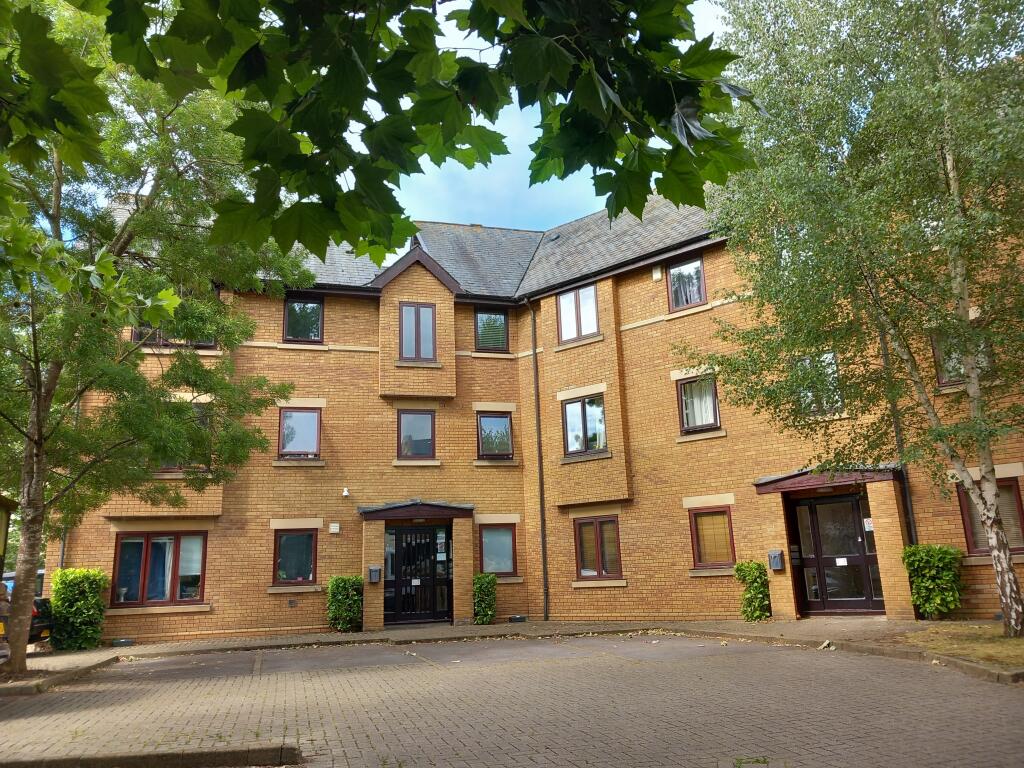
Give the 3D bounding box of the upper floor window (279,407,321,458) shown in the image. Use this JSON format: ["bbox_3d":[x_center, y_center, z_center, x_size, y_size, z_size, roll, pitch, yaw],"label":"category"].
[{"bbox_3d":[-4.752,1.121,17.930,0.900,1.169,0.130,2,-15,-15],"label":"upper floor window"}]

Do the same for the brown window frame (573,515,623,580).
[{"bbox_3d":[1.886,3.555,17.326,1.180,1.325,0.110,-13,-18,38],"label":"brown window frame"}]

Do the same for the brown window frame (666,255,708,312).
[{"bbox_3d":[3.756,-2.168,17.219,0.905,1.145,0.110,-13,-17,39],"label":"brown window frame"}]

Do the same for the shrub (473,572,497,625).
[{"bbox_3d":[-0.671,4.831,18.003,0.570,1.100,0.460,2,-14,-17],"label":"shrub"}]

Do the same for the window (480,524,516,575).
[{"bbox_3d":[-0.314,3.835,18.408,0.859,1.179,0.120,2,-15,-14],"label":"window"}]

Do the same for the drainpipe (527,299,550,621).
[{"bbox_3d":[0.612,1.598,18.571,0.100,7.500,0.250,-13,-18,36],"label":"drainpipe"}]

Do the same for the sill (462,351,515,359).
[{"bbox_3d":[-0.485,-0.676,19.707,1.190,0.138,0.180,2,-14,-17],"label":"sill"}]

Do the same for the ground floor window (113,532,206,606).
[{"bbox_3d":[-7.275,3.819,16.552,1.770,1.486,0.110,2,-14,-17],"label":"ground floor window"}]

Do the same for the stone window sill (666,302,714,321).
[{"bbox_3d":[3.794,-1.504,17.014,1.125,0.135,0.180,-13,-17,39],"label":"stone window sill"}]

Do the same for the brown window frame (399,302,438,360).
[{"bbox_3d":[-2.226,-1.222,18.990,0.871,1.458,0.120,2,-15,-14],"label":"brown window frame"}]

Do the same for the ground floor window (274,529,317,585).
[{"bbox_3d":[-4.696,3.759,17.363,0.914,1.193,0.110,2,-14,-17],"label":"ground floor window"}]

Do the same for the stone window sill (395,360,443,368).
[{"bbox_3d":[-2.199,-0.441,18.868,1.100,0.137,0.180,2,-14,-17],"label":"stone window sill"}]

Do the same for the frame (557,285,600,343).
[{"bbox_3d":[1.542,-1.649,18.729,1.185,1.295,0.110,-13,-17,39],"label":"frame"}]

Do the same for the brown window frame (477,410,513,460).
[{"bbox_3d":[-0.403,1.237,19.071,0.875,1.170,0.140,2,-15,-15],"label":"brown window frame"}]

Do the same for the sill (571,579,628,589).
[{"bbox_3d":[1.907,4.283,17.112,1.380,0.136,0.160,-13,-18,38],"label":"sill"}]

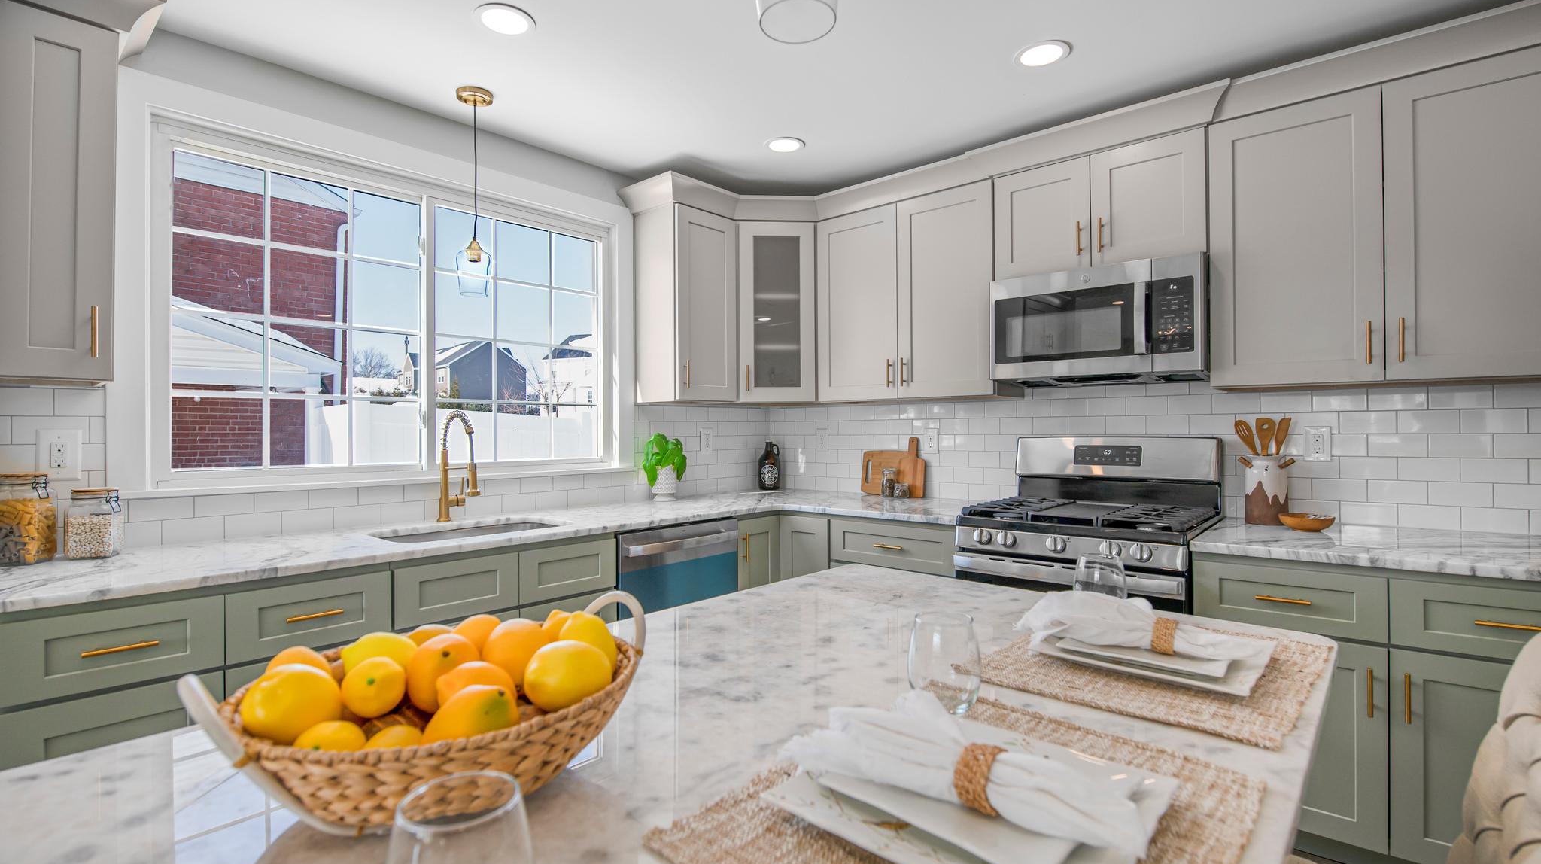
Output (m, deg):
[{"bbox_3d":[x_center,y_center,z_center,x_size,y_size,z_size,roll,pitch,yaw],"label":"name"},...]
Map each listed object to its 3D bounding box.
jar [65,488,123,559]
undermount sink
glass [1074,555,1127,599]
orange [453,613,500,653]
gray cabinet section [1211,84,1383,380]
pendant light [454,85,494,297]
[{"bbox_3d":[-1.794,0.244,1.807,0.108,0.172,0.108,0,0,-38],"label":"jar"},{"bbox_3d":[-1.046,0.455,2.421,0.440,0.210,0.670,0,0,43],"label":"undermount sink"},{"bbox_3d":[0.578,0.276,1.200,0.089,0.109,0.089,0,0,39],"label":"glass"},{"bbox_3d":[-0.320,0.234,0.760,0.066,0.064,0.066,0,0,-23],"label":"orange"},{"bbox_3d":[1.803,-0.611,2.359,0.449,0.909,0.315,0,-1,40],"label":"gray cabinet section"},{"bbox_3d":[-1.039,-0.839,2.410,0.122,0.715,0.122,0,0,43],"label":"pendant light"}]

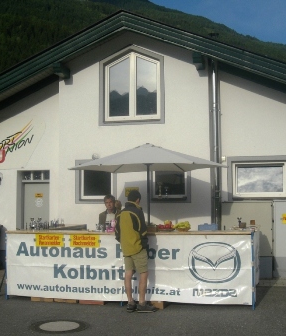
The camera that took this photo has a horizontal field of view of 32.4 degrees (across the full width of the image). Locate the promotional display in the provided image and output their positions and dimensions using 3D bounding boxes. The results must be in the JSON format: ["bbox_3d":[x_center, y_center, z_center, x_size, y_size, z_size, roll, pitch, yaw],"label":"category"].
[{"bbox_3d":[-0.338,1.543,7.660,4.021,1.013,0.060,-2,-4,16],"label":"promotional display"}]

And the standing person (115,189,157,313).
[{"bbox_3d":[-0.102,1.228,7.375,0.550,1.770,0.450,-3,-5,40],"label":"standing person"}]

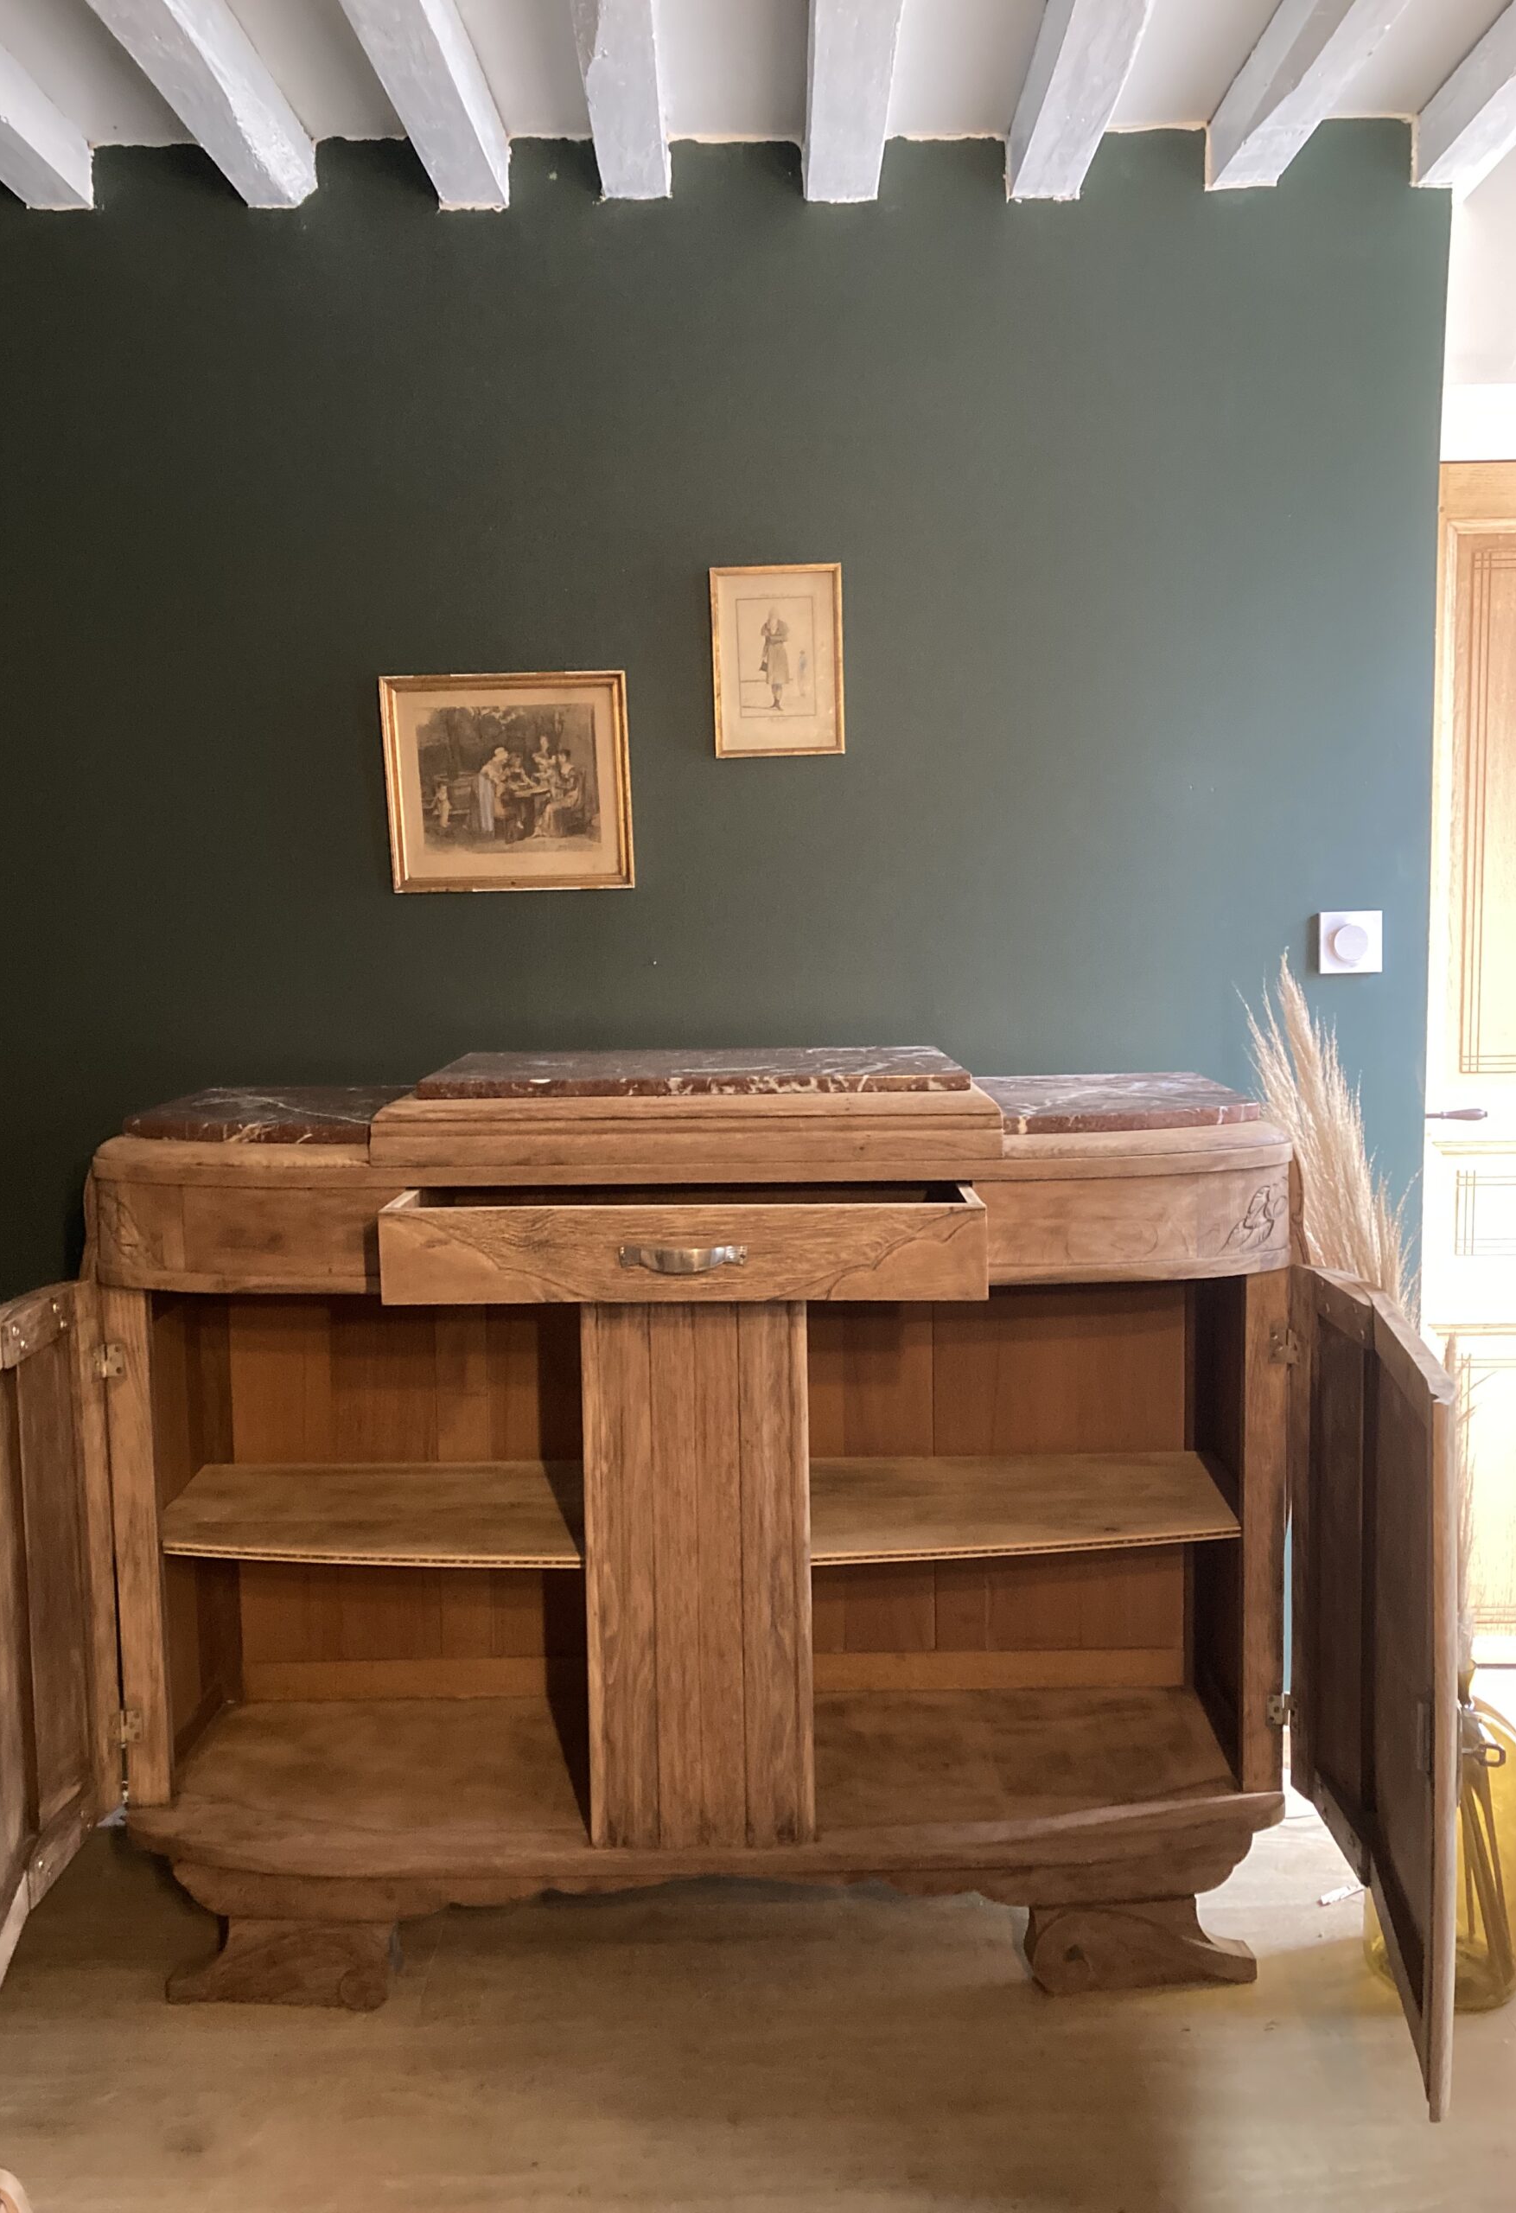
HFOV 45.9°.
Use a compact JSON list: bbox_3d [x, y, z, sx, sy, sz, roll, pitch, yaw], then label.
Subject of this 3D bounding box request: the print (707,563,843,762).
[{"bbox_3d":[0.028,-0.580,2.337,0.170,0.244,0.018,-1,6,1],"label":"print"}]

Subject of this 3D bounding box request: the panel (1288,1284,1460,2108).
[{"bbox_3d":[0.640,0.535,1.837,0.068,0.637,0.599,0,6,5],"label":"panel"}]

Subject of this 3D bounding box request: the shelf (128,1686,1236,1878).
[{"bbox_3d":[-0.066,0.839,2.231,1.370,0.030,0.431,-1,6,1],"label":"shelf"}]

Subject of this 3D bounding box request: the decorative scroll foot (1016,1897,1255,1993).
[{"bbox_3d":[0.459,0.982,2.140,0.266,0.112,0.071,-1,6,-5],"label":"decorative scroll foot"}]

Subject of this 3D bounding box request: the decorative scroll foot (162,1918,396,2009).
[{"bbox_3d":[-0.567,1.001,2.131,0.264,0.108,0.071,0,6,5],"label":"decorative scroll foot"}]

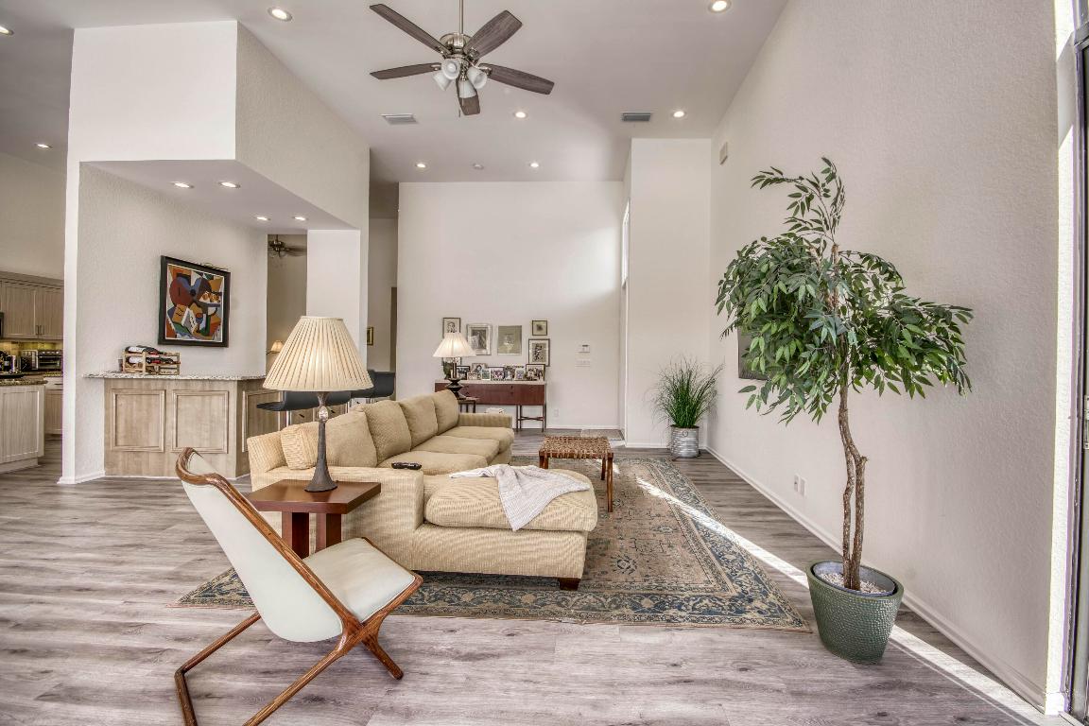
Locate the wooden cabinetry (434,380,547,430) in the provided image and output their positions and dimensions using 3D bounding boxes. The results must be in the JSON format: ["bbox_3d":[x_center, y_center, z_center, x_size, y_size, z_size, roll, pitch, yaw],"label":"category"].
[{"bbox_3d":[-0.936,0.747,8.110,1.970,0.850,0.460,1,0,6],"label":"wooden cabinetry"}]

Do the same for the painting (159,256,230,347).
[{"bbox_3d":[-4.272,-0.709,5.614,0.040,0.990,0.970,1,0,6],"label":"painting"}]

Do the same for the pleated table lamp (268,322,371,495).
[{"bbox_3d":[-1.130,0.204,2.285,0.489,0.860,0.489,1,0,5],"label":"pleated table lamp"}]

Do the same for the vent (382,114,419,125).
[{"bbox_3d":[-1.956,-3.311,6.176,0.400,0.030,0.230,1,0,6],"label":"vent"}]

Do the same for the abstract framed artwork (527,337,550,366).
[{"bbox_3d":[-0.094,-0.188,8.260,0.386,0.490,0.030,1,0,6],"label":"abstract framed artwork"}]

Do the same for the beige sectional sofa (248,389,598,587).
[{"bbox_3d":[-0.576,0.743,3.859,1.930,0.880,2.820,1,0,5],"label":"beige sectional sofa"}]

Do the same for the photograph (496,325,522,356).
[{"bbox_3d":[-0.620,-0.408,8.128,0.452,0.519,0.035,1,0,5],"label":"photograph"}]

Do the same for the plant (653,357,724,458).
[{"bbox_3d":[1.894,0.573,6.004,0.900,1.283,0.840,1,0,5],"label":"plant"}]

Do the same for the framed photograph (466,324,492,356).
[{"bbox_3d":[-1.201,-0.433,8.373,0.470,0.555,0.030,1,0,6],"label":"framed photograph"}]

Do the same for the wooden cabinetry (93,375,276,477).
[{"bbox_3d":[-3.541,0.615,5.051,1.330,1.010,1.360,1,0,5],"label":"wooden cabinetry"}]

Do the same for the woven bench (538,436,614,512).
[{"bbox_3d":[0.285,0.960,4.071,0.605,0.475,0.830,1,0,5],"label":"woven bench"}]

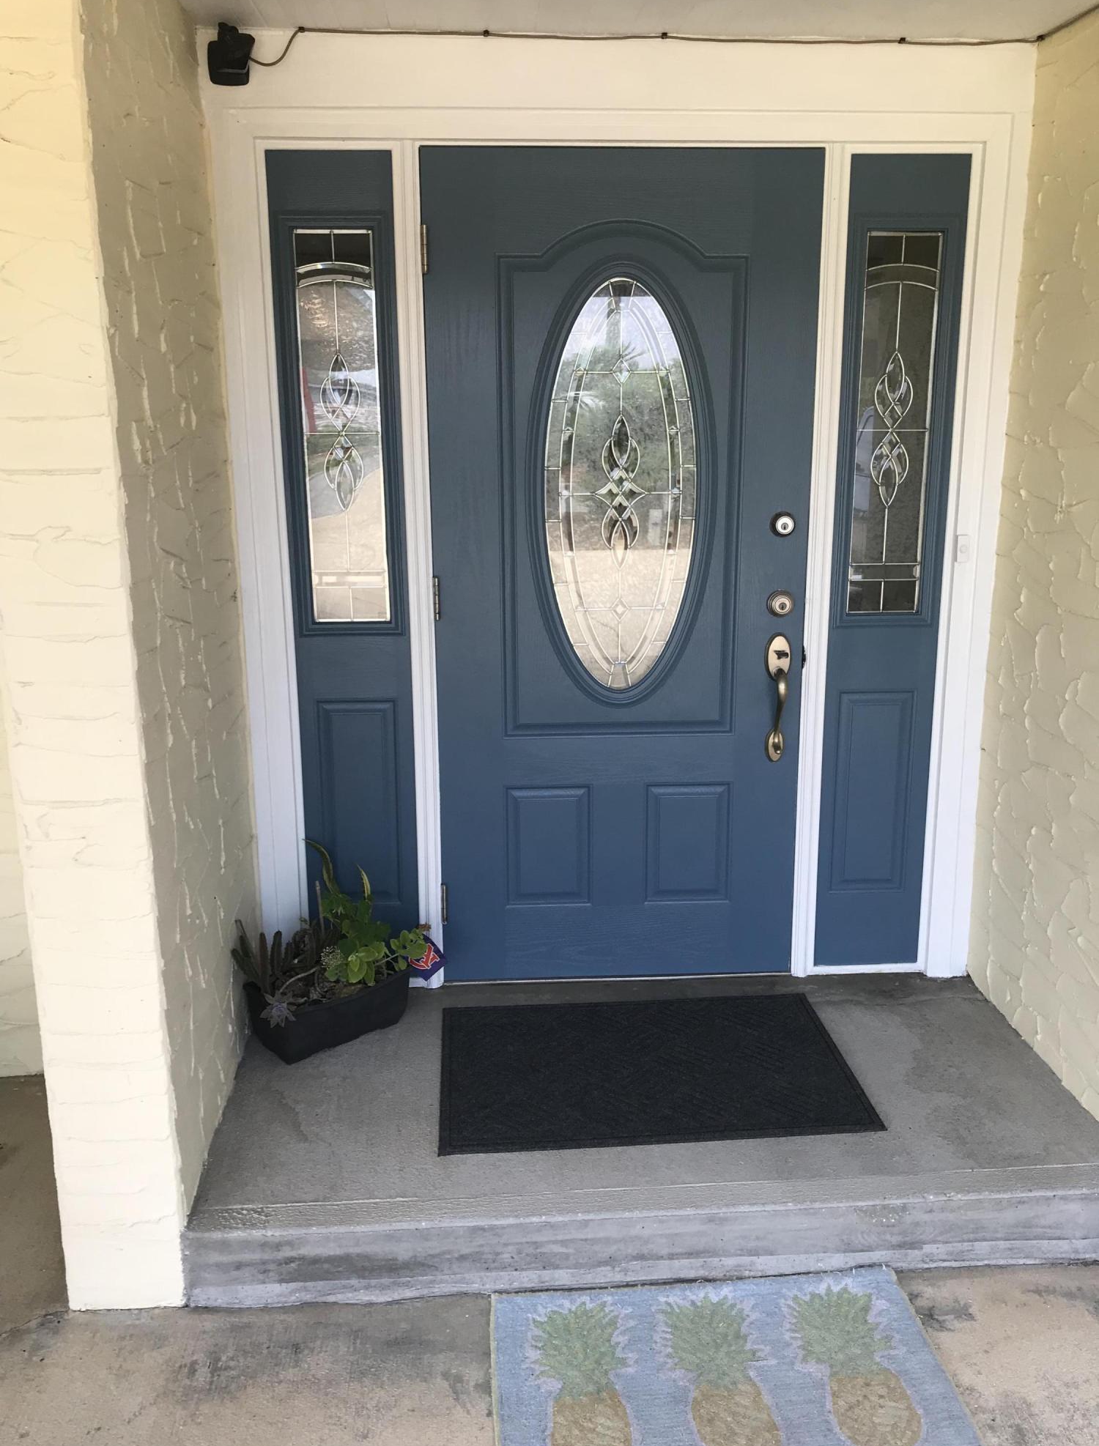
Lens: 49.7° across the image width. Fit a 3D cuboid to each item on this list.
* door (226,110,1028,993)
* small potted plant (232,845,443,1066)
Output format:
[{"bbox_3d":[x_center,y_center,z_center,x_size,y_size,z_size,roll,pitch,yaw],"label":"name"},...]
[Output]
[{"bbox_3d":[0.179,-0.353,2.872,1.830,2.110,0.120,-1,13,-2],"label":"door"},{"bbox_3d":[-0.526,0.519,2.854,0.400,0.450,0.250,-12,18,-42],"label":"small potted plant"}]

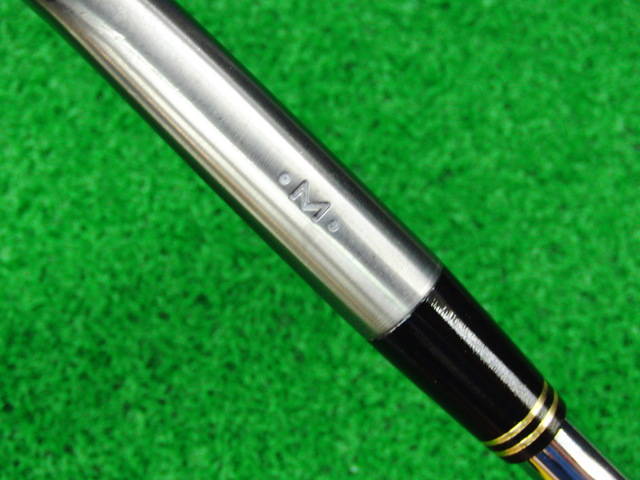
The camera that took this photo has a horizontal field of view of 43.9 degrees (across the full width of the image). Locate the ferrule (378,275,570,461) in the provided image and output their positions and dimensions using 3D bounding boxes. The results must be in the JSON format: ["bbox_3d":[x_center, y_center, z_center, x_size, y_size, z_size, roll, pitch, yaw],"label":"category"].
[{"bbox_3d":[0.021,0.018,0.112,0.014,0.014,0.026,-45,92,0],"label":"ferrule"}]

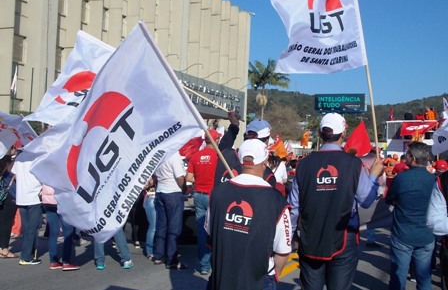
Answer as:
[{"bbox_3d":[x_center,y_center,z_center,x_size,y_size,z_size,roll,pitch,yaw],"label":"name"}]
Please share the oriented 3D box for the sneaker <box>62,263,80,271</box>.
[{"bbox_3d":[-1.954,1.570,6.800,0.250,0.100,0.090,3,0,-18],"label":"sneaker"}]

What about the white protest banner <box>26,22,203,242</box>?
[{"bbox_3d":[-0.760,-0.035,3.700,1.250,1.120,0.350,-36,0,-7],"label":"white protest banner"}]

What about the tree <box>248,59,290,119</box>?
[{"bbox_3d":[3.537,-2.870,48.016,4.400,9.800,4.400,3,0,0],"label":"tree"}]

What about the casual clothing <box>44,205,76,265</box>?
[{"bbox_3d":[-2.055,1.097,6.650,0.320,0.800,0.340,0,-1,-30],"label":"casual clothing"}]

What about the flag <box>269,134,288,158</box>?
[{"bbox_3d":[1.284,0.012,12.500,0.500,0.600,0.180,0,-1,0],"label":"flag"}]

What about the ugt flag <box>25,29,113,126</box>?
[{"bbox_3d":[-1.158,-0.428,4.500,0.800,0.900,0.250,29,0,0],"label":"ugt flag"}]

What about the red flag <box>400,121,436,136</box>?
[{"bbox_3d":[10.264,-0.871,28.000,1.850,0.720,0.250,2,0,24],"label":"red flag"}]

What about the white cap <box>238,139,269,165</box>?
[{"bbox_3d":[0.212,0.049,3.450,0.180,0.155,0.260,0,-1,22],"label":"white cap"}]

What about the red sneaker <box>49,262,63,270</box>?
[{"bbox_3d":[-2.159,1.573,6.900,0.250,0.100,0.090,3,0,-18],"label":"red sneaker"}]

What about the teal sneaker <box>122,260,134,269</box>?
[{"bbox_3d":[-1.197,1.498,6.650,0.110,0.115,0.270,0,-1,22],"label":"teal sneaker"}]

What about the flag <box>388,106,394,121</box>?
[{"bbox_3d":[9.470,-1.781,30.000,0.360,0.920,0.150,0,-1,0],"label":"flag"}]

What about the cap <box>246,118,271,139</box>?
[{"bbox_3d":[0.294,-0.119,4.148,0.180,0.150,0.260,2,0,37],"label":"cap"}]

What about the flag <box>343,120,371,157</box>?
[{"bbox_3d":[2.833,-0.128,11.300,0.600,0.800,0.200,2,0,11],"label":"flag"}]

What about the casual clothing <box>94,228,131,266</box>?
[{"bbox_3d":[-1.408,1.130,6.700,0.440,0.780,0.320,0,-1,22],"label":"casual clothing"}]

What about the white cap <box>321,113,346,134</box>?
[{"bbox_3d":[0.795,-0.147,3.777,0.180,0.150,0.260,2,0,39],"label":"white cap"}]

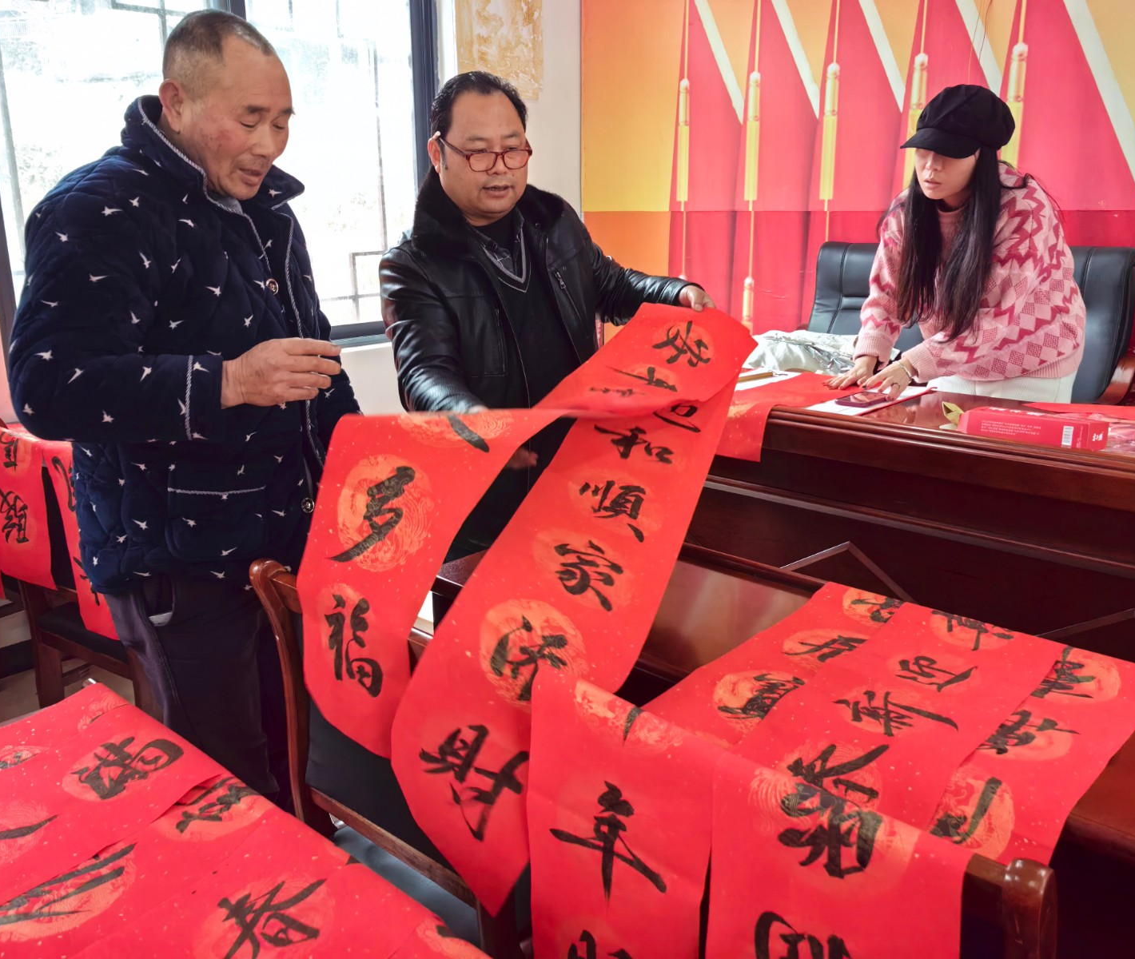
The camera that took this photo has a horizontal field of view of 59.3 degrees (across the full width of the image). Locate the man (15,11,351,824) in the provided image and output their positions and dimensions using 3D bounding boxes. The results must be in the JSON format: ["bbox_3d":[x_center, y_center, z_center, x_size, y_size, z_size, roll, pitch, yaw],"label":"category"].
[{"bbox_3d":[-0.569,0.153,1.614,0.450,1.670,0.560,4,15,16],"label":"man"}]

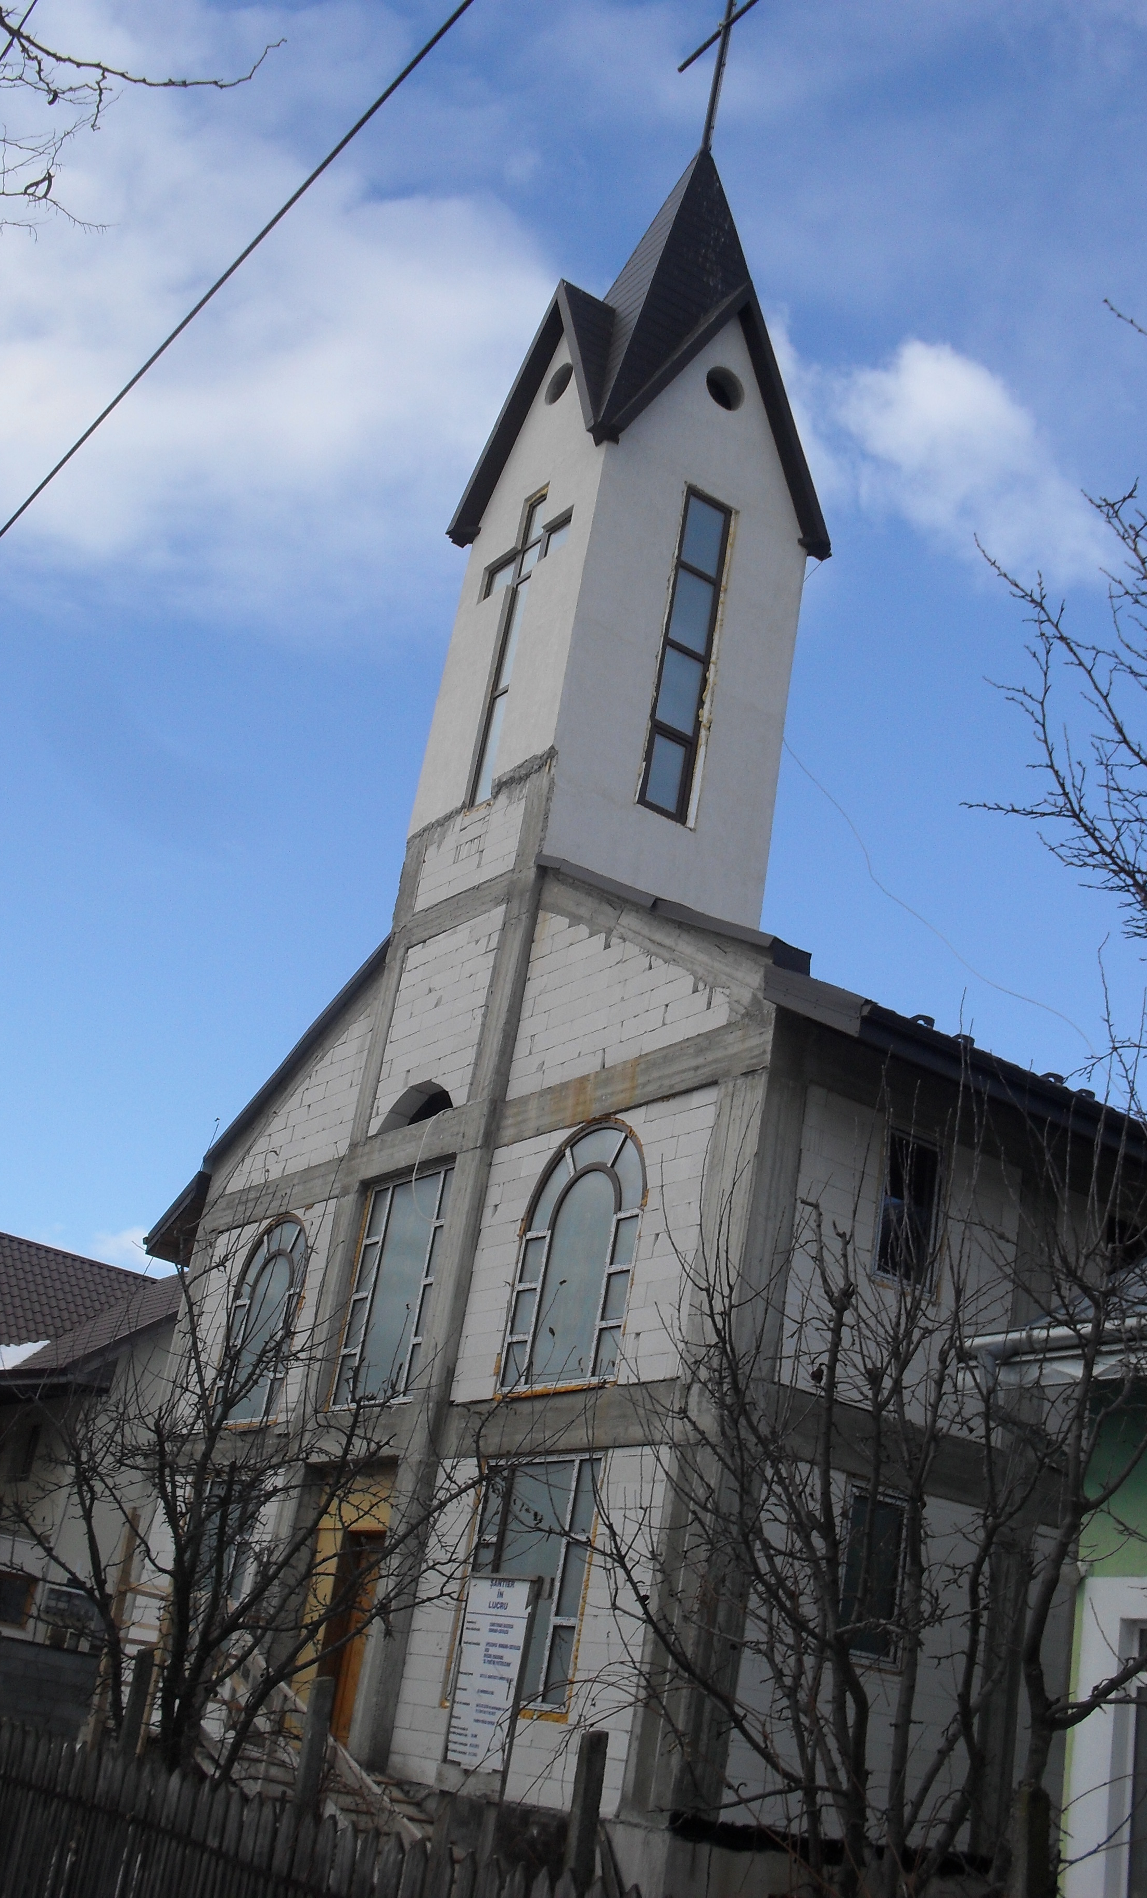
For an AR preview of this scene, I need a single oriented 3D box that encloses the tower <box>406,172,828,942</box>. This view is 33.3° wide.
[{"bbox_3d":[1.046,-6.547,28.540,4.070,14.140,4.040,22,-26,-28],"label":"tower"}]

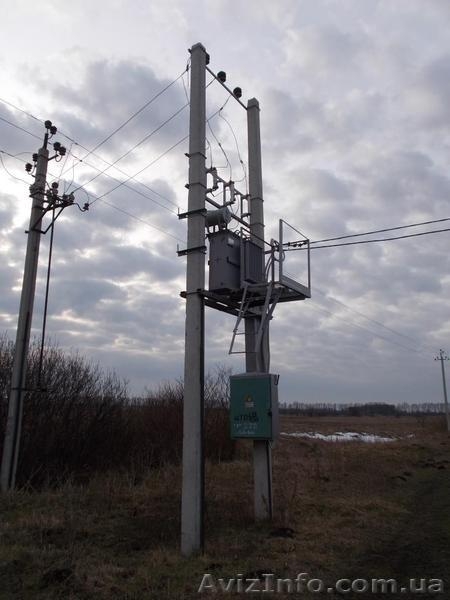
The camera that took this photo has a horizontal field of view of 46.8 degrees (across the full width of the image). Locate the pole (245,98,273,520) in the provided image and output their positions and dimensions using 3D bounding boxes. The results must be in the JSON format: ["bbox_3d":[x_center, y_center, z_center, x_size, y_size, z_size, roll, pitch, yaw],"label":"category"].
[{"bbox_3d":[0.555,-0.118,8.706,0.220,7.094,0.175,-8,-14,30],"label":"pole"}]

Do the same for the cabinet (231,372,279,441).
[{"bbox_3d":[0.474,1.671,8.118,0.700,0.950,0.300,-7,-14,30],"label":"cabinet"}]

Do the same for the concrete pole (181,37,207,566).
[{"bbox_3d":[-0.397,-0.353,7.122,0.220,7.094,0.175,-7,-14,30],"label":"concrete pole"}]

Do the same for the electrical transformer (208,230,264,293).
[{"bbox_3d":[0.119,-0.470,7.832,0.700,0.900,1.000,-7,-14,30],"label":"electrical transformer"}]

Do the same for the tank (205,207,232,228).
[{"bbox_3d":[-0.168,-1.203,7.672,0.480,0.260,0.260,-7,-14,30],"label":"tank"}]

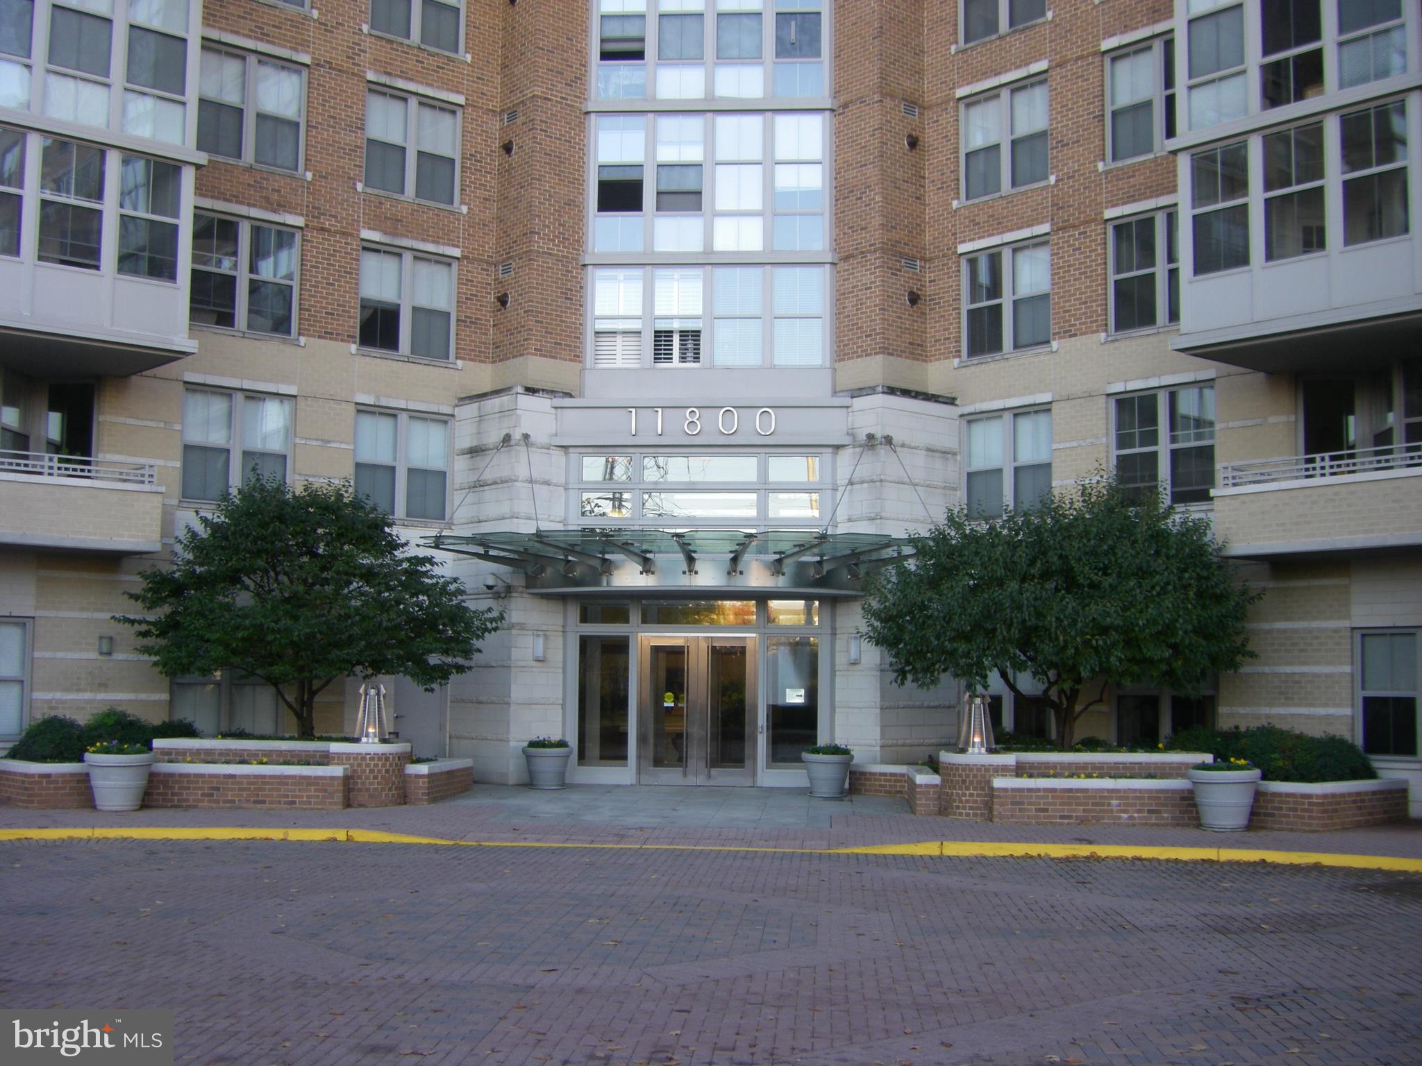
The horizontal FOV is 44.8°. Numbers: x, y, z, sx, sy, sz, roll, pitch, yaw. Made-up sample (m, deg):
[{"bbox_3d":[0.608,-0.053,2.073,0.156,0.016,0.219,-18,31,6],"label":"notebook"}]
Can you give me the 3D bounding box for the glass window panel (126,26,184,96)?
[{"bbox_3d":[-7.936,-6.762,24.714,0.841,0.828,0.060,5,-7,-41],"label":"glass window panel"}]

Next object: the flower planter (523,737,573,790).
[{"bbox_3d":[-2.565,3.620,27.175,0.778,0.777,0.778,0,-5,4],"label":"flower planter"}]

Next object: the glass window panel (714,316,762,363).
[{"bbox_3d":[0.472,-3.296,29.625,0.831,0.823,0.060,0,-5,4],"label":"glass window panel"}]

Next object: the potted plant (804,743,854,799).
[{"bbox_3d":[1.727,3.491,25.424,0.760,0.755,0.760,0,-5,4],"label":"potted plant"}]

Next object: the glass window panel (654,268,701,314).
[{"bbox_3d":[-0.575,-4.158,29.753,0.827,0.838,0.060,0,-5,4],"label":"glass window panel"}]

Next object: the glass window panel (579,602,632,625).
[{"bbox_3d":[-1.736,1.325,28.383,0.865,0.365,0.050,0,-5,4],"label":"glass window panel"}]

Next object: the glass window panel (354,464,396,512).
[{"bbox_3d":[-5.497,-0.722,28.301,0.755,0.801,0.060,5,-7,-41],"label":"glass window panel"}]

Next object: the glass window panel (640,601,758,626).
[{"bbox_3d":[-0.192,1.289,27.749,1.868,0.389,0.060,0,-5,4],"label":"glass window panel"}]

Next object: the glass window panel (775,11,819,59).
[{"bbox_3d":[1.501,-8.597,29.802,0.776,0.831,0.060,0,-5,4],"label":"glass window panel"}]

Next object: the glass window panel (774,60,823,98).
[{"bbox_3d":[1.522,-7.976,30.320,0.878,0.684,0.060,0,-5,4],"label":"glass window panel"}]

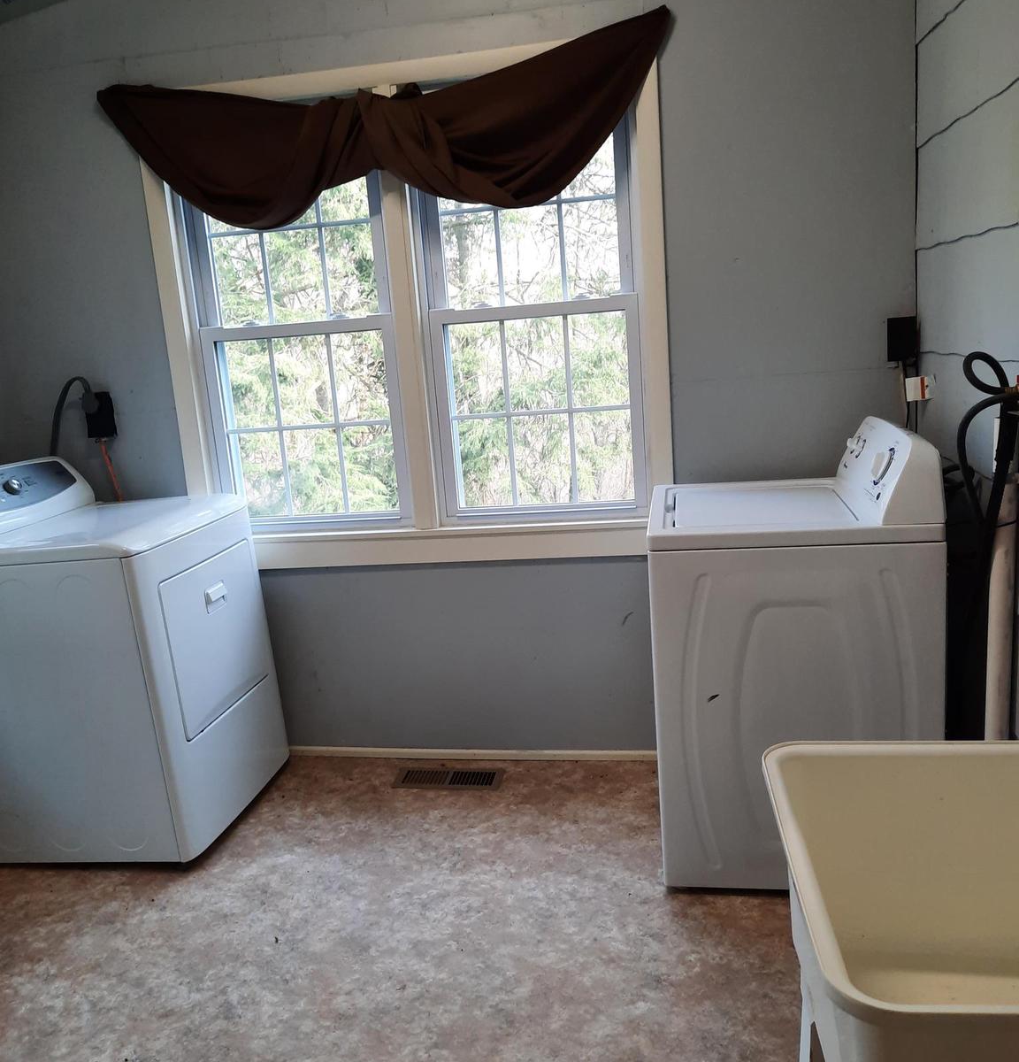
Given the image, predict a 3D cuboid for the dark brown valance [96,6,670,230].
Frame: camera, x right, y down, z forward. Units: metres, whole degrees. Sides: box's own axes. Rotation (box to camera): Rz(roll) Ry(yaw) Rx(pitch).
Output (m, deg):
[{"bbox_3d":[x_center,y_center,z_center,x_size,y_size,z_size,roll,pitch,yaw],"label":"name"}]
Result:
[{"bbox_3d":[-0.401,-1.157,2.867,1.730,0.470,0.120,-2,12,11],"label":"dark brown valance"}]

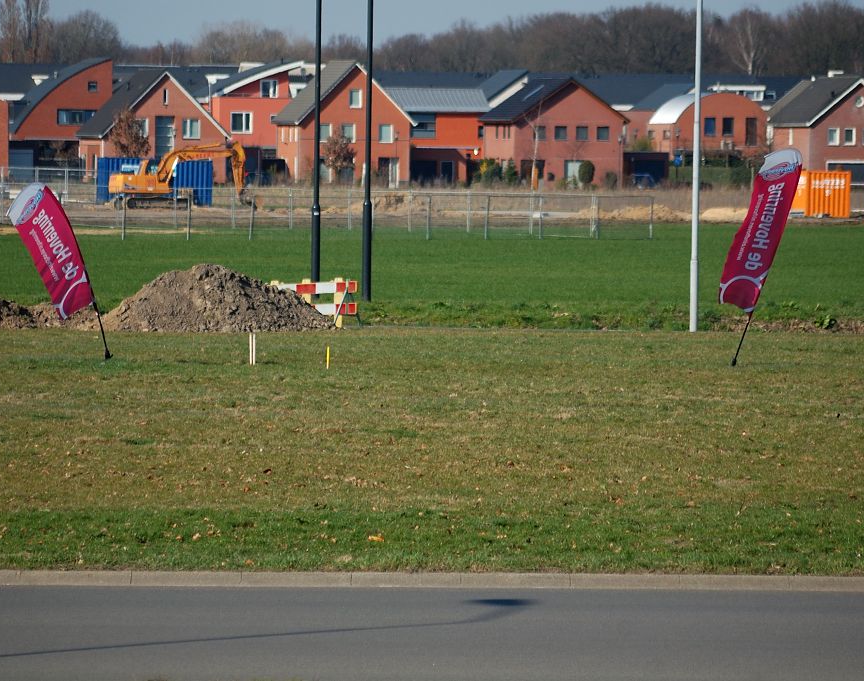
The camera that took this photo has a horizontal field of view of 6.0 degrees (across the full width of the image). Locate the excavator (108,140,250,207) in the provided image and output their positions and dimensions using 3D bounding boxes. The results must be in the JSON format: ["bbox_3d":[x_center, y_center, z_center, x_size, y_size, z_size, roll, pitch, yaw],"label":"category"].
[{"bbox_3d":[-13.421,-8.831,445.500,7.700,3.620,2.500,0,1,-16],"label":"excavator"}]

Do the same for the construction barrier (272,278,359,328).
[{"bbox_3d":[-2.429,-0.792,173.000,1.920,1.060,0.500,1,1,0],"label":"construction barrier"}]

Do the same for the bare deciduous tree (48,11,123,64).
[{"bbox_3d":[-34.237,-24.501,820.000,7.300,16.210,7.200,1,1,0],"label":"bare deciduous tree"}]

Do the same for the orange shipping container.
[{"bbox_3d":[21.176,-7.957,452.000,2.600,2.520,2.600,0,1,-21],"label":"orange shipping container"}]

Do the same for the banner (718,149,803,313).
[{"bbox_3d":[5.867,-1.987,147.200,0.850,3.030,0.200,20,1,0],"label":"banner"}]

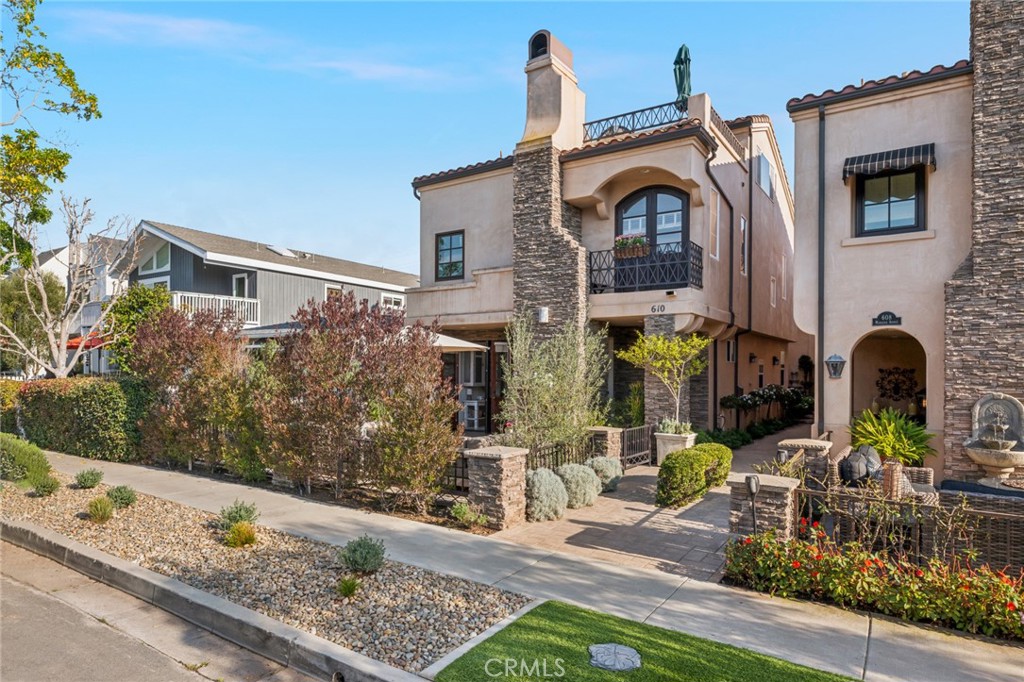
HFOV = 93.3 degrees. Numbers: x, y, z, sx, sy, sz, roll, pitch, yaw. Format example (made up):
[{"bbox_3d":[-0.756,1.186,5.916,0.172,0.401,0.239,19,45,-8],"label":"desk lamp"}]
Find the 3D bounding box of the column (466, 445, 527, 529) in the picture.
[{"bbox_3d":[-0.204,2.091,6.950,0.640,1.020,0.640,-1,-2,36],"label":"column"}]

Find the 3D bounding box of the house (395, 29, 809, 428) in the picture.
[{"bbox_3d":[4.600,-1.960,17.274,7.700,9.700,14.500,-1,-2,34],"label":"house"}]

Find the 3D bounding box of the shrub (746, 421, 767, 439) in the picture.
[{"bbox_3d":[6.934,2.515,13.718,0.520,0.500,0.520,-1,-3,35],"label":"shrub"}]

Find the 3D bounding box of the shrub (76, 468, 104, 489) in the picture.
[{"bbox_3d":[-7.581,2.404,8.680,0.420,0.360,0.420,-1,-2,33],"label":"shrub"}]

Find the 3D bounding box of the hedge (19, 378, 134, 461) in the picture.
[{"bbox_3d":[-11.310,2.030,12.881,4.800,1.800,0.900,-1,-2,26],"label":"hedge"}]

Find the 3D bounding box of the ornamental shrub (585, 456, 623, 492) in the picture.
[{"bbox_3d":[1.720,2.470,9.050,0.660,0.600,0.660,0,-2,0],"label":"ornamental shrub"}]

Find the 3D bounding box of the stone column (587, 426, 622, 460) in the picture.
[{"bbox_3d":[1.928,2.407,10.316,0.640,1.020,0.640,-1,-2,36],"label":"stone column"}]

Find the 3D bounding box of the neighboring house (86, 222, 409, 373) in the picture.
[{"bbox_3d":[-8.900,-0.470,21.126,7.800,7.000,12.500,-1,-2,34],"label":"neighboring house"}]

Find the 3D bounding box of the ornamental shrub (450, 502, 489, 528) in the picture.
[{"bbox_3d":[-0.587,2.357,6.677,0.480,0.310,0.440,-1,-2,33],"label":"ornamental shrub"}]

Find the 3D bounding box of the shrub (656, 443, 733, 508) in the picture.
[{"bbox_3d":[3.130,2.207,8.363,0.750,0.730,1.700,-2,-3,43],"label":"shrub"}]

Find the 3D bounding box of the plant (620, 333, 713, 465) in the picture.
[{"bbox_3d":[3.334,1.225,10.551,1.850,2.850,1.750,-1,-2,33],"label":"plant"}]

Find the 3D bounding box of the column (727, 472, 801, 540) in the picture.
[{"bbox_3d":[2.968,2.152,5.685,0.640,1.020,0.640,-1,-2,36],"label":"column"}]

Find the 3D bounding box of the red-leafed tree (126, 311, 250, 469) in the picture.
[{"bbox_3d":[-7.200,1.030,10.800,2.000,3.350,1.750,-1,-2,31],"label":"red-leafed tree"}]

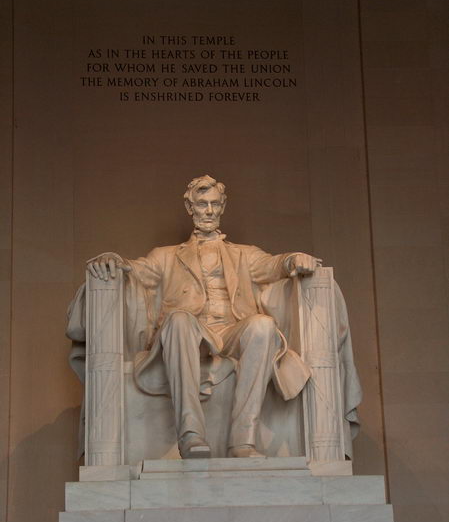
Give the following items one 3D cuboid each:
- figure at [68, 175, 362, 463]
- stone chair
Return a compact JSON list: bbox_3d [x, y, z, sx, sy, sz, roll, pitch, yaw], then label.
[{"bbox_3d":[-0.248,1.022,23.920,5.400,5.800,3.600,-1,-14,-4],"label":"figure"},{"bbox_3d":[-0.231,2.307,23.907,5.400,3.900,3.600,-1,-14,-4],"label":"stone chair"}]

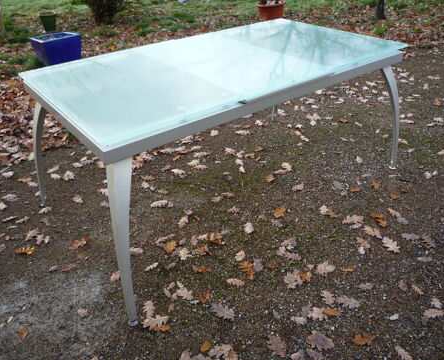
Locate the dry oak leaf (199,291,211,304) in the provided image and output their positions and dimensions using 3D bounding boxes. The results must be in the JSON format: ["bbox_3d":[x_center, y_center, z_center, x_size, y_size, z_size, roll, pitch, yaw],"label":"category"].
[{"bbox_3d":[-0.073,0.499,1.772,0.046,0.016,0.063,-7,33,-9],"label":"dry oak leaf"}]

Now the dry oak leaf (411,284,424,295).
[{"bbox_3d":[0.839,0.470,1.792,0.024,0.016,0.061,-11,34,-16],"label":"dry oak leaf"}]

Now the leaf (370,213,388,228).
[{"bbox_3d":[0.841,0.209,2.201,0.065,0.035,0.104,-12,34,-17],"label":"leaf"}]

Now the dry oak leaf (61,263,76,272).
[{"bbox_3d":[-0.701,0.395,1.898,0.063,0.020,0.036,-26,40,-33],"label":"dry oak leaf"}]

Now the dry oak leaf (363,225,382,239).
[{"bbox_3d":[0.771,0.266,2.138,0.058,0.018,0.115,-16,35,-22],"label":"dry oak leaf"}]

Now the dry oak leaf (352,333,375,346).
[{"bbox_3d":[0.543,0.611,1.593,0.088,0.018,0.050,-7,32,-10],"label":"dry oak leaf"}]

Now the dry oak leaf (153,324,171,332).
[{"bbox_3d":[-0.237,0.586,1.642,0.072,0.020,0.046,-5,33,-6],"label":"dry oak leaf"}]

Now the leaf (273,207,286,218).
[{"bbox_3d":[0.308,0.172,2.212,0.061,0.020,0.082,5,33,10],"label":"leaf"}]

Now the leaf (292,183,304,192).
[{"bbox_3d":[0.459,0.044,2.474,0.092,0.030,0.050,-20,37,-27],"label":"leaf"}]

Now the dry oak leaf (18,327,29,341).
[{"bbox_3d":[-0.784,0.607,1.644,0.034,0.018,0.062,-16,35,-22],"label":"dry oak leaf"}]

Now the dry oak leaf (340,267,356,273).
[{"bbox_3d":[0.581,0.409,1.905,0.068,0.020,0.035,0,32,1],"label":"dry oak leaf"}]

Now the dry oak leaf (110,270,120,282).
[{"bbox_3d":[-0.476,0.435,1.882,0.042,0.025,0.078,11,34,18],"label":"dry oak leaf"}]

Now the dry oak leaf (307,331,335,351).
[{"bbox_3d":[0.364,0.600,1.541,0.096,0.018,0.064,16,36,25],"label":"dry oak leaf"}]

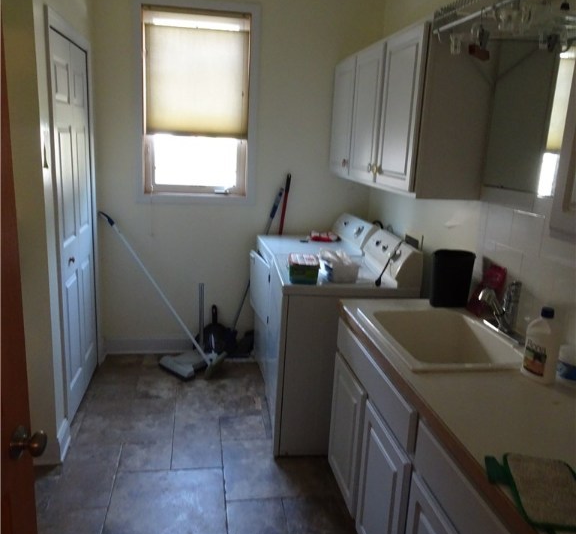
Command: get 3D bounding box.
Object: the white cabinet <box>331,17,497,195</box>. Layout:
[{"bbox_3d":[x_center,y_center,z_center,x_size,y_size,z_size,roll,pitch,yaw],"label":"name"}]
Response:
[{"bbox_3d":[0.581,-0.837,2.958,0.337,0.745,1.525,1,14,-10],"label":"white cabinet"}]

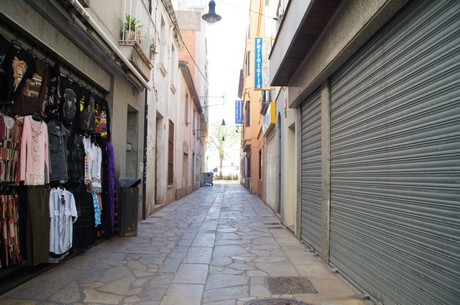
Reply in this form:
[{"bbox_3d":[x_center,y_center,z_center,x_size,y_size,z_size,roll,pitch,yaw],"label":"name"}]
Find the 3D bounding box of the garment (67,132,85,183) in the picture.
[{"bbox_3d":[-2.214,0.096,4.941,0.130,0.712,0.450,1,-4,-1],"label":"garment"}]

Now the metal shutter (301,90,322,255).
[{"bbox_3d":[1.318,0.296,5.644,0.080,2.431,1.219,1,-4,-1],"label":"metal shutter"}]

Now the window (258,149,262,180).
[{"bbox_3d":[1.510,0.615,16.979,0.120,1.465,1.400,0,-4,2],"label":"window"}]

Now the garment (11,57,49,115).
[{"bbox_3d":[-2.177,-0.702,3.801,0.130,0.523,0.520,1,-4,-1],"label":"garment"}]

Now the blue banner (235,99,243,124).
[{"bbox_3d":[0.767,-3.443,29.680,0.621,2.025,0.180,1,-4,-1],"label":"blue banner"}]

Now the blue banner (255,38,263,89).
[{"bbox_3d":[0.848,-2.634,10.192,0.228,1.480,0.150,1,-4,-1],"label":"blue banner"}]

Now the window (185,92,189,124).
[{"bbox_3d":[-2.524,-2.558,20.210,0.120,1.599,1.200,1,-4,-1],"label":"window"}]

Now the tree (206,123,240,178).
[{"bbox_3d":[-0.935,-0.200,46.000,4.942,7.613,4.942,1,-4,-1],"label":"tree"}]

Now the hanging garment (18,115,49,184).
[{"bbox_3d":[-2.188,-0.010,3.879,0.130,0.749,0.460,1,-4,-1],"label":"hanging garment"}]

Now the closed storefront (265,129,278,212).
[{"bbox_3d":[1.389,0.648,11.784,0.100,2.506,3.000,1,-4,1],"label":"closed storefront"}]

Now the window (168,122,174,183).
[{"bbox_3d":[-2.409,0.035,14.111,0.120,2.551,1.250,1,-4,-1],"label":"window"}]

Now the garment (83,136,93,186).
[{"bbox_3d":[-2.226,0.156,5.416,0.130,0.774,0.380,1,-4,-1],"label":"garment"}]

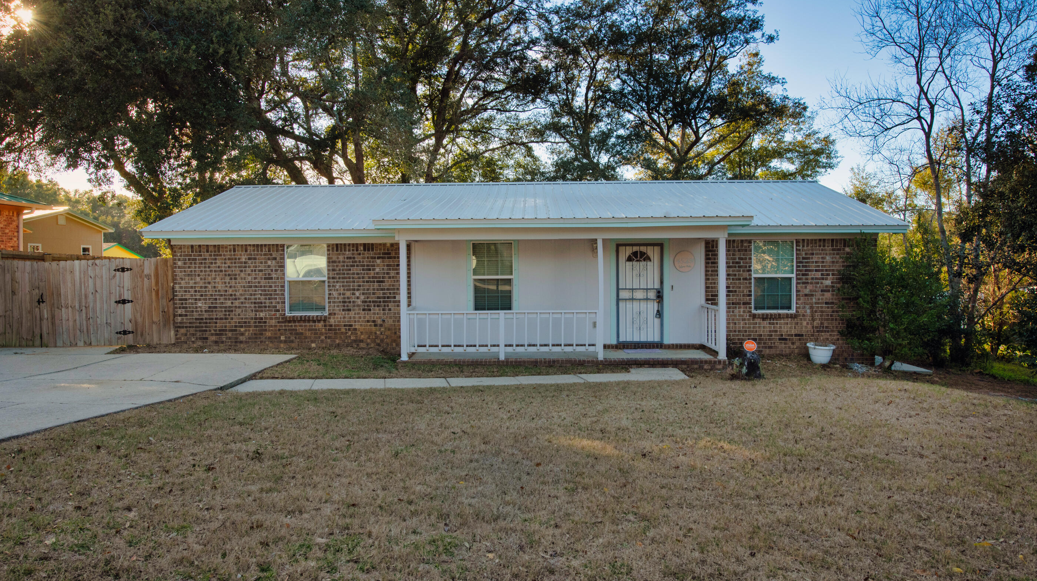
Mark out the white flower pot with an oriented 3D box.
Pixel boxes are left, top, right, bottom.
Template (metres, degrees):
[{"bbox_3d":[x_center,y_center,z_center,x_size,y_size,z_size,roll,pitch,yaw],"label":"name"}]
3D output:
[{"bbox_3d":[5.965,1.257,12.500,0.565,0.360,0.565,3,2,1],"label":"white flower pot"}]

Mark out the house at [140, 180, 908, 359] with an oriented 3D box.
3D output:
[{"bbox_3d":[0.105,-0.733,16.023,15.264,4.160,9.445,0,2,2],"label":"house"}]

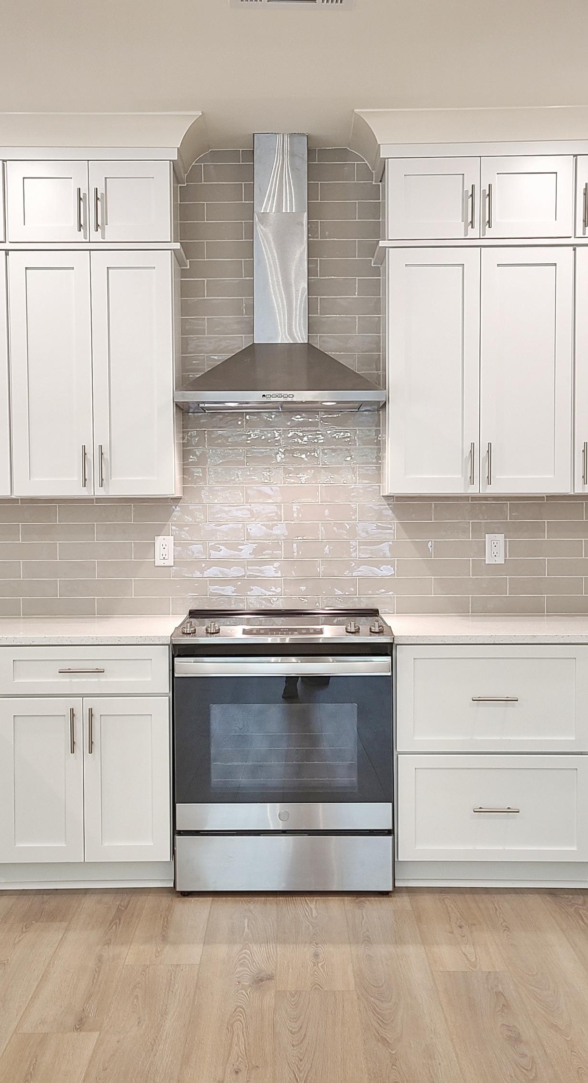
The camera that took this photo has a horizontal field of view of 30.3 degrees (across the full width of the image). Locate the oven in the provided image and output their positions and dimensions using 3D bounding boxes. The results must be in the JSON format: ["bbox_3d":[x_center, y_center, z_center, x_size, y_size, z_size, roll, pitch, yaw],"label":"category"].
[{"bbox_3d":[-0.032,0.761,4.014,0.759,0.935,0.665,0,2,0],"label":"oven"}]

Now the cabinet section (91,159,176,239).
[{"bbox_3d":[-0.593,-1.256,4.130,0.309,0.302,0.330,0,3,0],"label":"cabinet section"}]

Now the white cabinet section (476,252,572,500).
[{"bbox_3d":[0.860,-0.635,4.153,0.345,0.908,0.330,0,3,0],"label":"white cabinet section"}]

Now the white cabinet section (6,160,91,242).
[{"bbox_3d":[-0.896,-1.254,4.128,0.301,0.298,0.315,0,3,0],"label":"white cabinet section"}]

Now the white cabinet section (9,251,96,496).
[{"bbox_3d":[-0.890,-0.626,4.158,0.306,0.904,0.315,0,3,0],"label":"white cabinet section"}]

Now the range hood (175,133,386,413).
[{"bbox_3d":[-0.049,-1.004,4.066,0.751,1.010,0.484,0,2,0],"label":"range hood"}]

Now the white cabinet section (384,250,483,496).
[{"bbox_3d":[0.520,-0.633,4.146,0.341,0.904,0.315,0,3,0],"label":"white cabinet section"}]

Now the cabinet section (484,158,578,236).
[{"bbox_3d":[0.852,-1.262,4.114,0.341,0.298,0.315,0,3,0],"label":"cabinet section"}]

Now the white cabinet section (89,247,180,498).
[{"bbox_3d":[-0.587,-0.627,4.162,0.312,0.908,0.330,0,3,0],"label":"white cabinet section"}]

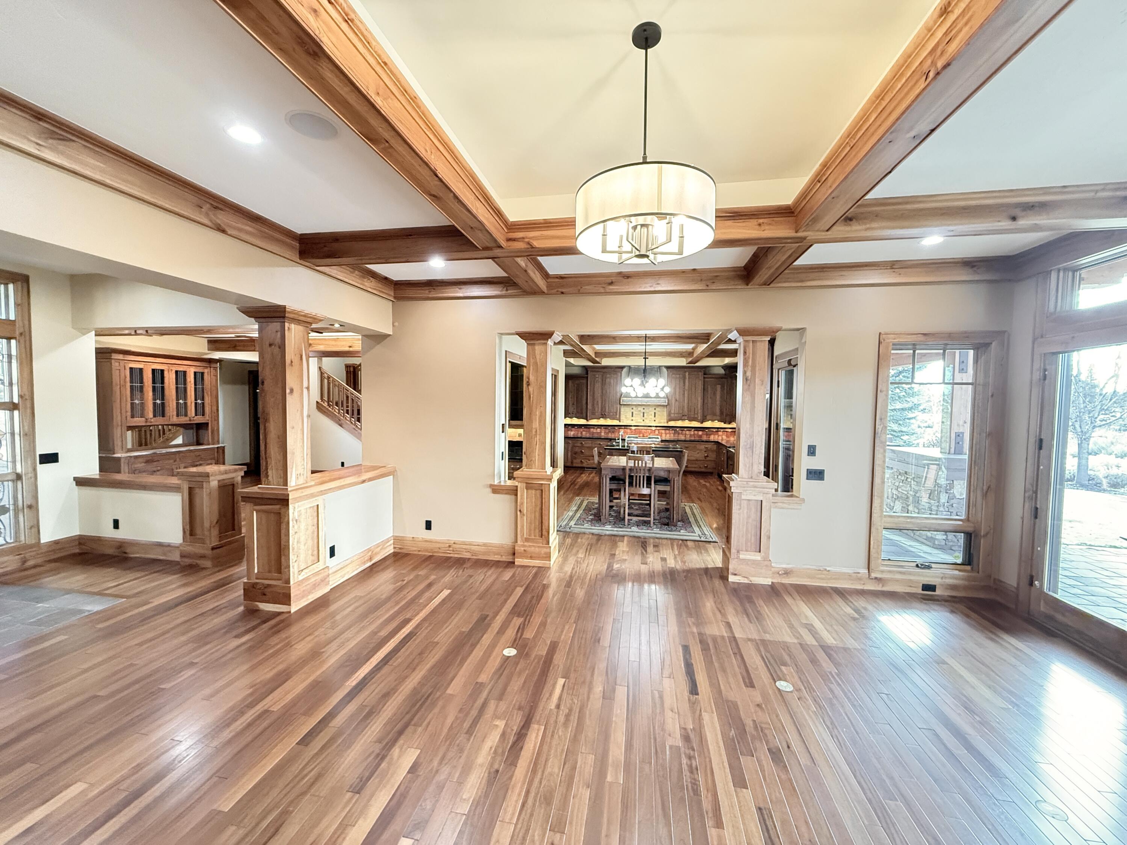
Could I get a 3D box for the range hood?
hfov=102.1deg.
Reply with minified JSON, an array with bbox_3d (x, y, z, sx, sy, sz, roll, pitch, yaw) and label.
[{"bbox_3d":[2.346,-1.092,13.204,1.324,1.156,0.611,1,3,10],"label":"range hood"}]

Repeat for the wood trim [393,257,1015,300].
[{"bbox_3d":[1.073,-1.448,4.695,6.167,0.216,0.146,1,3,10],"label":"wood trim"}]

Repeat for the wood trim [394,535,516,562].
[{"bbox_3d":[-1.382,1.576,5.710,1.631,0.227,0.030,1,3,10],"label":"wood trim"}]

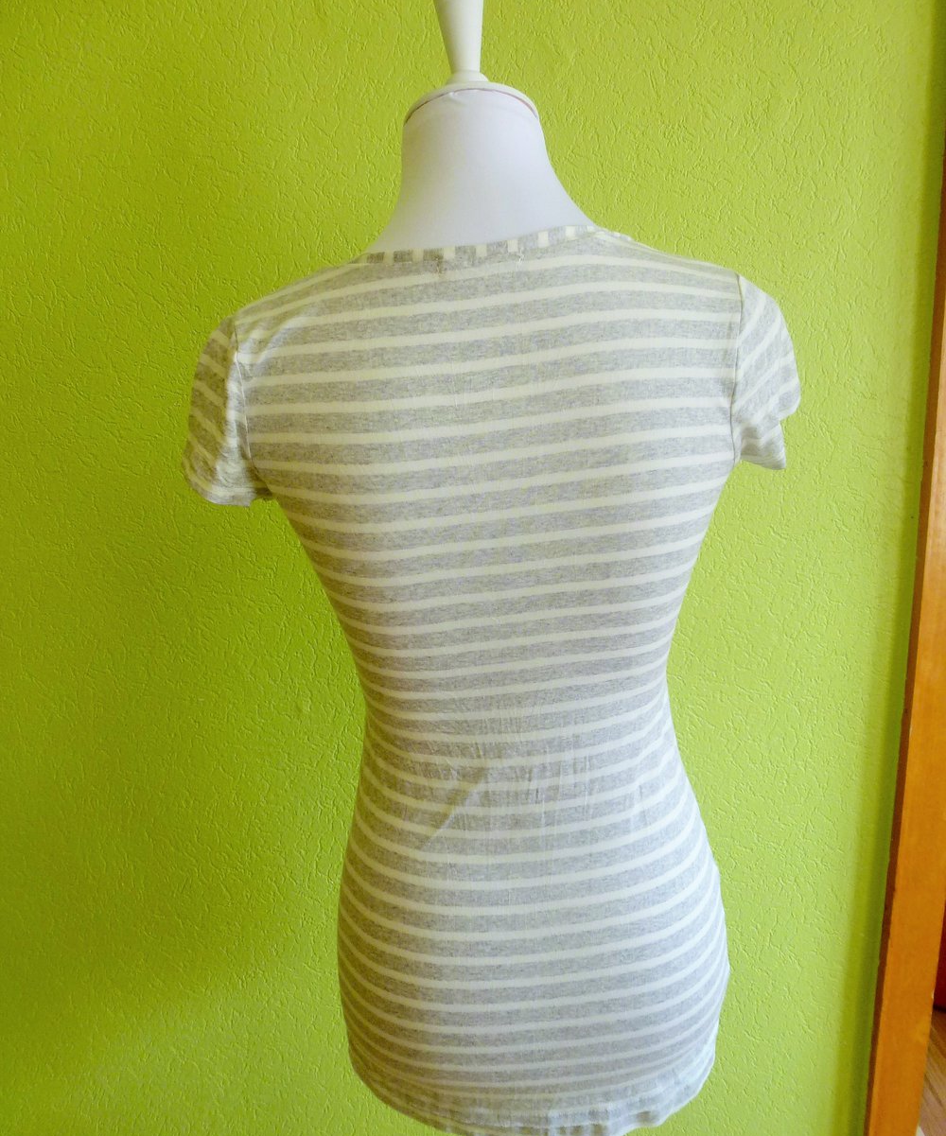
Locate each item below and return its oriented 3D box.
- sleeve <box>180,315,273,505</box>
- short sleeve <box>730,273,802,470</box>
[{"bbox_3d":[-0.184,-0.123,0.700,0.073,0.146,0.110,-3,15,0],"label":"sleeve"},{"bbox_3d":[0.221,-0.153,0.700,0.062,0.148,0.110,-3,15,0],"label":"short sleeve"}]

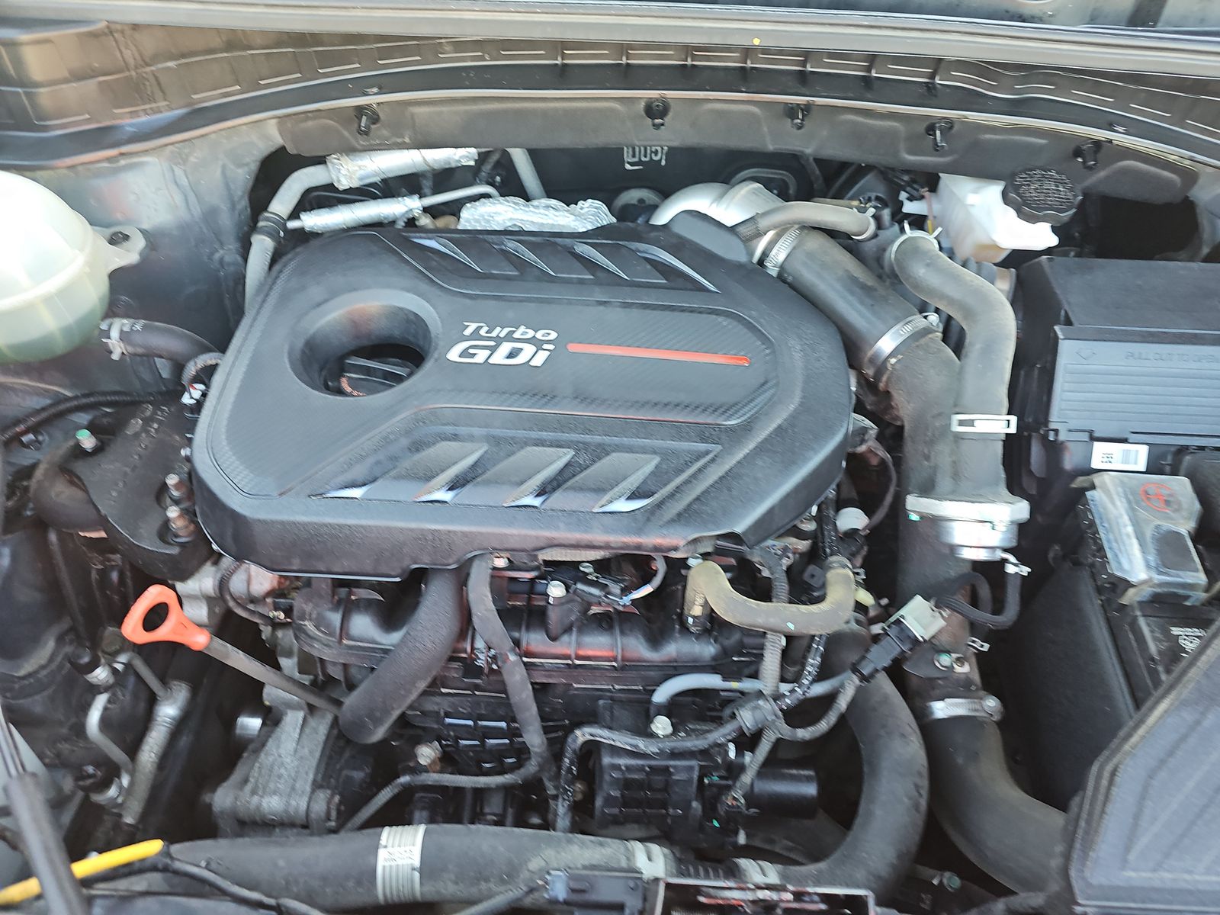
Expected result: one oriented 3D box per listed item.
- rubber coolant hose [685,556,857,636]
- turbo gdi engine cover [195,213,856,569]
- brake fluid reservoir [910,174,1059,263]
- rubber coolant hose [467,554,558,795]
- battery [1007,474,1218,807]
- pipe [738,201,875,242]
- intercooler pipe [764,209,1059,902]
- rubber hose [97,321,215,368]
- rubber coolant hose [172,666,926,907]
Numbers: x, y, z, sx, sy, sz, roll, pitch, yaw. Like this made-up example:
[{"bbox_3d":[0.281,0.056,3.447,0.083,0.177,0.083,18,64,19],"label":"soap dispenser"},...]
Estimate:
[{"bbox_3d":[0.125,0.112,0.628,0.138,0.054,0.048,3,52,0],"label":"rubber coolant hose"},{"bbox_3d":[-0.051,-0.066,0.698,0.502,0.093,0.365,3,52,0],"label":"turbo gdi engine cover"},{"bbox_3d":[0.357,-0.231,0.736,0.118,0.097,0.110,3,52,0],"label":"brake fluid reservoir"},{"bbox_3d":[-0.074,0.185,0.670,0.084,0.202,0.128,3,52,0],"label":"rubber coolant hose"},{"bbox_3d":[0.514,0.176,0.727,0.245,0.200,0.190,3,52,0],"label":"battery"},{"bbox_3d":[0.178,-0.217,0.741,0.123,0.036,0.035,3,52,0],"label":"pipe"},{"bbox_3d":[0.274,0.084,0.723,0.305,0.355,0.520,3,52,0],"label":"intercooler pipe"},{"bbox_3d":[-0.396,-0.096,0.700,0.106,0.036,0.036,3,52,0],"label":"rubber hose"},{"bbox_3d":[-0.037,0.277,0.702,0.665,0.160,0.205,3,52,0],"label":"rubber coolant hose"}]

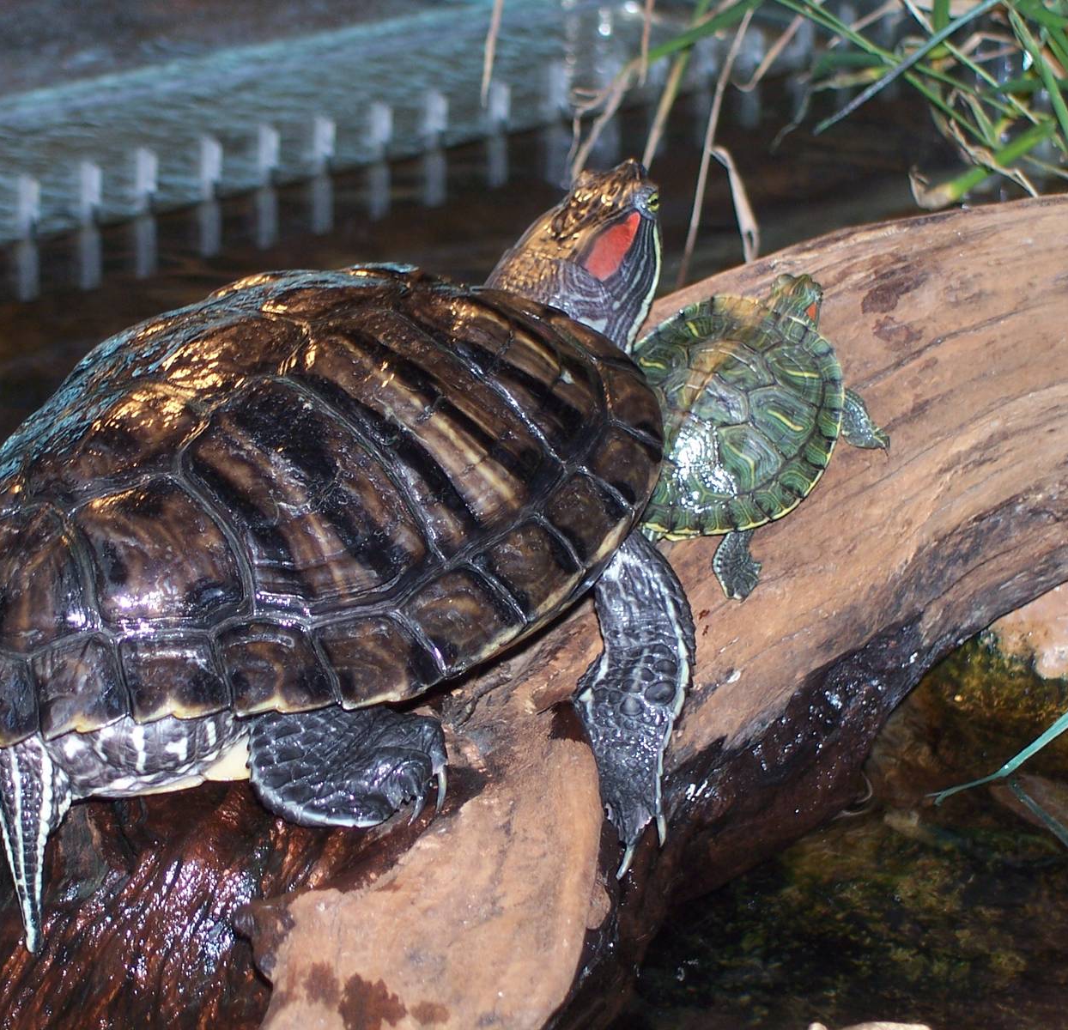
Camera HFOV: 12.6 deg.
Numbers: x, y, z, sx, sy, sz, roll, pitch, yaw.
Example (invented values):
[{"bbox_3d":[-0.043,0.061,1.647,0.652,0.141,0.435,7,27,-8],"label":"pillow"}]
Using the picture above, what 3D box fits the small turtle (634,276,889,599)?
[{"bbox_3d":[0.049,-0.029,1.250,0.079,0.033,0.093,21,57,19],"label":"small turtle"}]

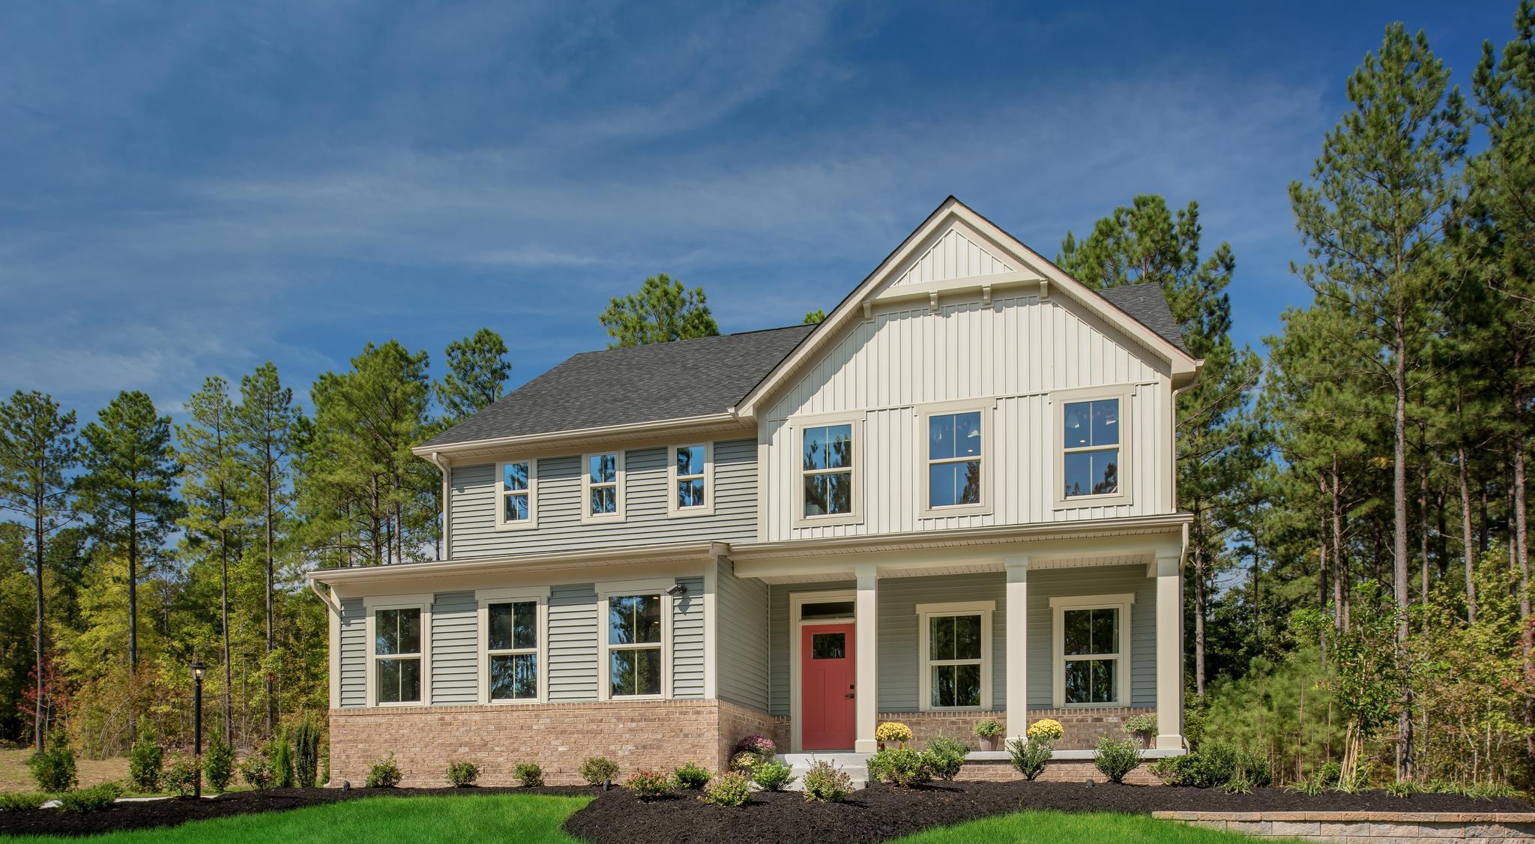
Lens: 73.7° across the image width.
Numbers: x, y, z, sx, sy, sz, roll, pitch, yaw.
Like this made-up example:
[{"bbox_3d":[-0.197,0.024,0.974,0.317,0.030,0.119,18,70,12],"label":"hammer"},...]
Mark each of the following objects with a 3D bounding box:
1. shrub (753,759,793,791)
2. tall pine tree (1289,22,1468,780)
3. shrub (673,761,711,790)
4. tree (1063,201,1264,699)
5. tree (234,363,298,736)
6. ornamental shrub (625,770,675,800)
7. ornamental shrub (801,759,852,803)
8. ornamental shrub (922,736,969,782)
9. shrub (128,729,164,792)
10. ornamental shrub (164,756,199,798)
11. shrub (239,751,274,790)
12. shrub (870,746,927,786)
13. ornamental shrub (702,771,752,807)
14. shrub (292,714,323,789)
[{"bbox_3d":[0.073,4.794,13.900,0.543,0.442,0.550,0,-6,0],"label":"shrub"},{"bbox_3d":[12.500,-0.430,21.000,3.700,15.600,3.700,-1,-3,16],"label":"tall pine tree"},{"bbox_3d":[-0.989,4.664,13.500,0.496,0.303,0.496,0,-10,0],"label":"shrub"},{"bbox_3d":[13.859,1.581,36.000,7.100,18.000,7.100,0,-10,0],"label":"tree"},{"bbox_3d":[-20.599,5.214,42.000,2.605,15.297,2.700,0,-6,0],"label":"tree"},{"bbox_3d":[-1.474,4.577,12.900,0.593,0.307,0.593,0,-10,0],"label":"ornamental shrub"},{"bbox_3d":[0.789,4.770,13.600,0.687,0.556,0.680,0,-6,0],"label":"ornamental shrub"},{"bbox_3d":[2.402,4.533,13.800,0.634,0.532,0.634,0,-10,0],"label":"ornamental shrub"},{"bbox_3d":[-10.634,5.810,17.500,0.603,0.973,0.603,0,-10,0],"label":"shrub"},{"bbox_3d":[-8.768,5.304,15.300,0.510,0.608,0.520,0,-6,0],"label":"ornamental shrub"},{"bbox_3d":[-8.088,5.511,16.200,0.540,0.589,0.520,0,-6,0],"label":"shrub"},{"bbox_3d":[1.776,4.672,13.900,0.782,0.521,0.720,0,-6,0],"label":"shrub"},{"bbox_3d":[-0.502,4.523,12.600,0.593,0.370,0.593,0,-10,0],"label":"ornamental shrub"},{"bbox_3d":[-7.461,5.336,16.600,0.496,1.120,0.496,0,-10,0],"label":"shrub"}]

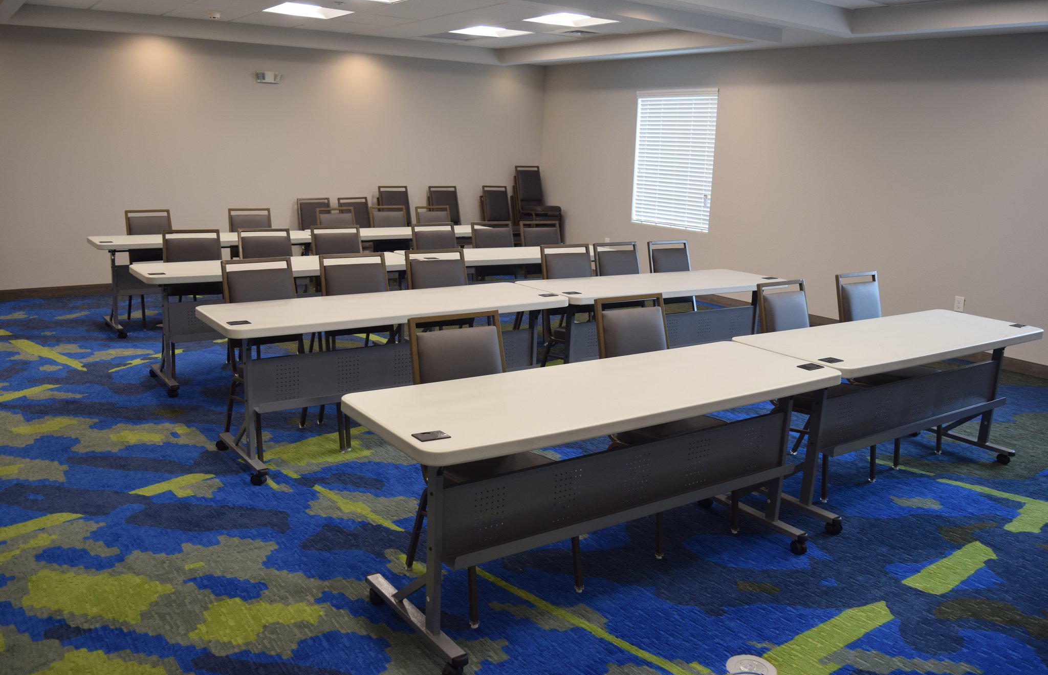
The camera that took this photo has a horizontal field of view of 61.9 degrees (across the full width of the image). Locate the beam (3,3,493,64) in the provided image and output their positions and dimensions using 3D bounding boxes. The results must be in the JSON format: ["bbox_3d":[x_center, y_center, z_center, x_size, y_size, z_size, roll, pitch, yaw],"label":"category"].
[{"bbox_3d":[-2.366,-2.977,8.690,4.950,0.190,0.320,-7,15,-35],"label":"beam"}]

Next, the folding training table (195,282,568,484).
[{"bbox_3d":[-0.673,0.180,4.489,1.830,0.734,0.614,-7,15,-35],"label":"folding training table"}]

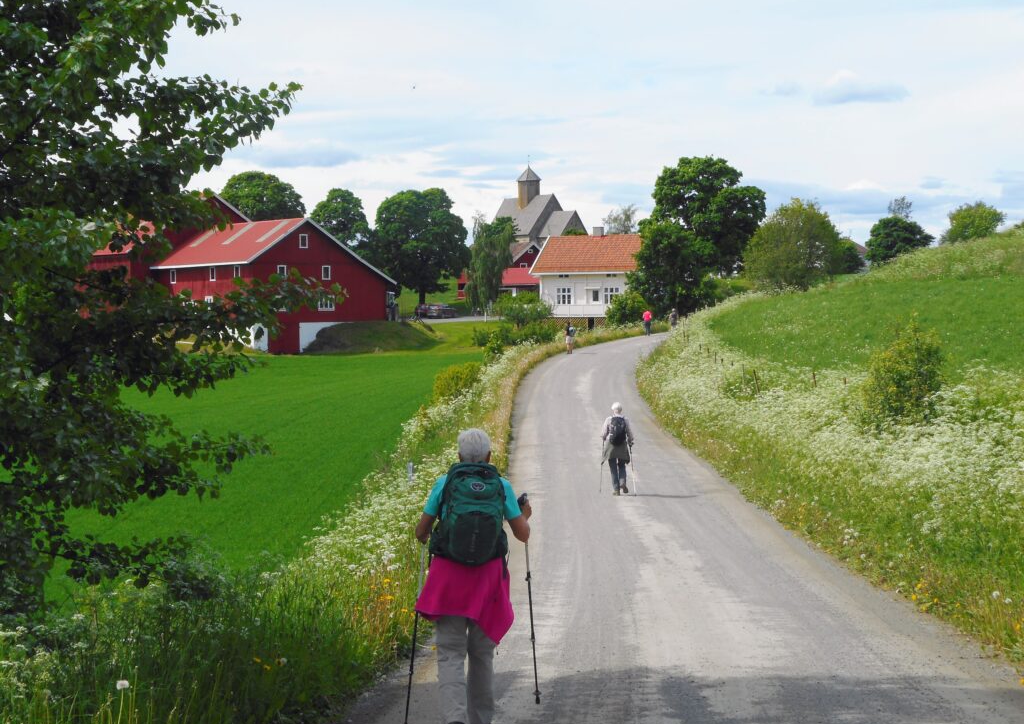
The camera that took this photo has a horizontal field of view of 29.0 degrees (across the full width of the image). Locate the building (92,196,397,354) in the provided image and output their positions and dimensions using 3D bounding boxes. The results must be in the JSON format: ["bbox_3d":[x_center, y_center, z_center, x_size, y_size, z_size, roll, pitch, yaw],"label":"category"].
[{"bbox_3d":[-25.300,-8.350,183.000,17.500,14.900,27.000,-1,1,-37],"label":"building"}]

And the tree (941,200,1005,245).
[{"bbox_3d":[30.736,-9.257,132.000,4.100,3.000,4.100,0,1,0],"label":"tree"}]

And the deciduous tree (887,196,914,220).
[{"bbox_3d":[43.123,-15.207,220.000,3.400,6.330,3.400,0,1,0],"label":"deciduous tree"}]

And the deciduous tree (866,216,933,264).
[{"bbox_3d":[36.169,-10.781,185.000,6.100,5.600,6.100,0,1,0],"label":"deciduous tree"}]

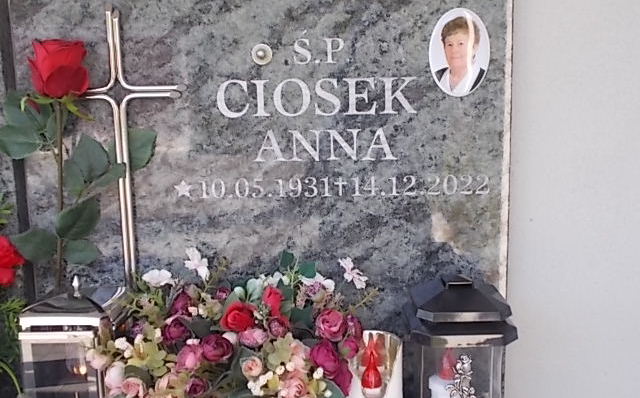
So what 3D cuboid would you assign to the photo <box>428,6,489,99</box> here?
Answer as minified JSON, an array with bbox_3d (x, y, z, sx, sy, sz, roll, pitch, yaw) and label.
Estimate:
[{"bbox_3d":[0.161,-0.167,0.827,0.070,0.101,0.008,-1,10,2],"label":"photo"}]

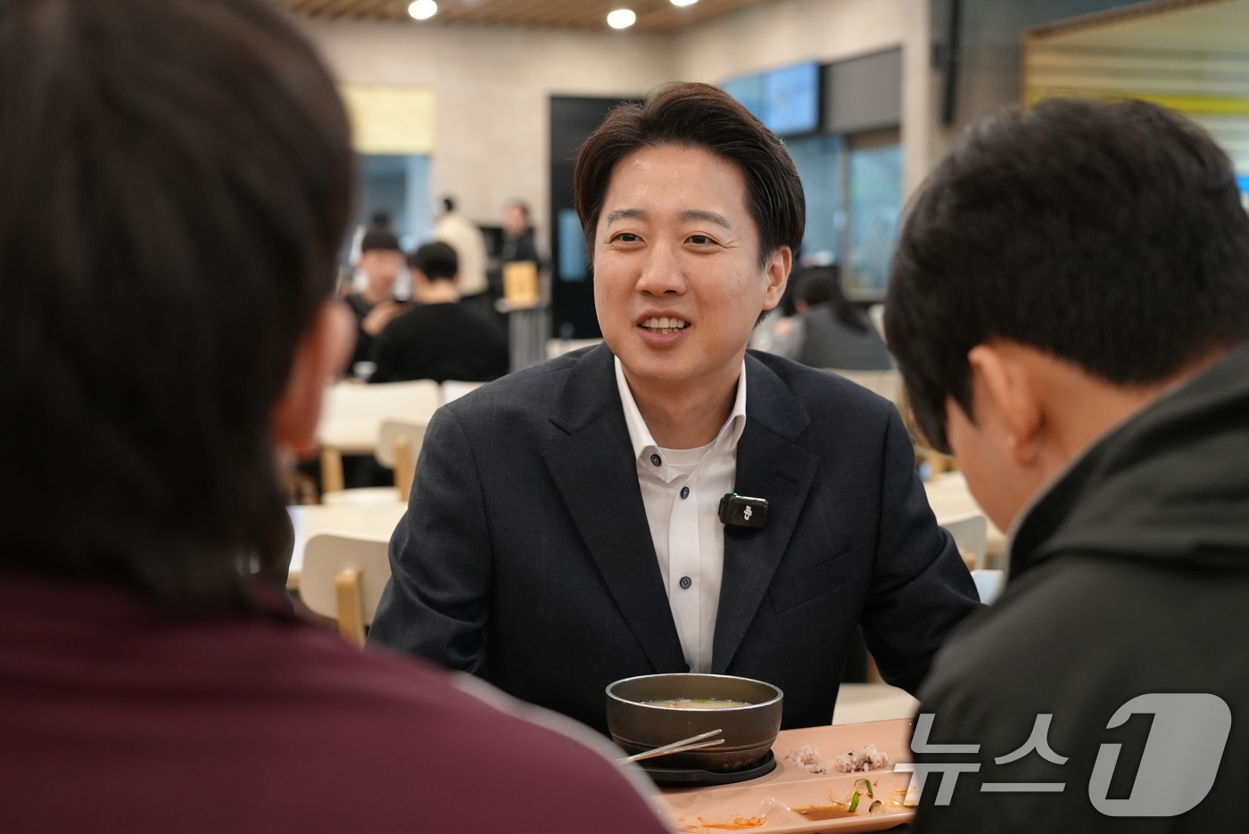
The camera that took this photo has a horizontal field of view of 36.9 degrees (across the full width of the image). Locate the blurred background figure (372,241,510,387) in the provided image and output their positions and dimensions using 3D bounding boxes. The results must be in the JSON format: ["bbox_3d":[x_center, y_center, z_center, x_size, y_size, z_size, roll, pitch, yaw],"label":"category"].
[{"bbox_3d":[-0.669,-0.020,7.017,0.540,1.260,0.800,-1,4,-11],"label":"blurred background figure"}]

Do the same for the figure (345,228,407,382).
[{"bbox_3d":[-1.021,-0.104,7.763,0.500,1.320,0.750,-1,4,-11],"label":"figure"}]

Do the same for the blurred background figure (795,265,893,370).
[{"bbox_3d":[0.813,0.010,7.220,0.480,1.170,0.780,-2,5,-24],"label":"blurred background figure"}]

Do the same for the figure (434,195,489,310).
[{"bbox_3d":[-1.134,-0.676,12.985,0.380,1.700,0.480,2,5,30],"label":"figure"}]

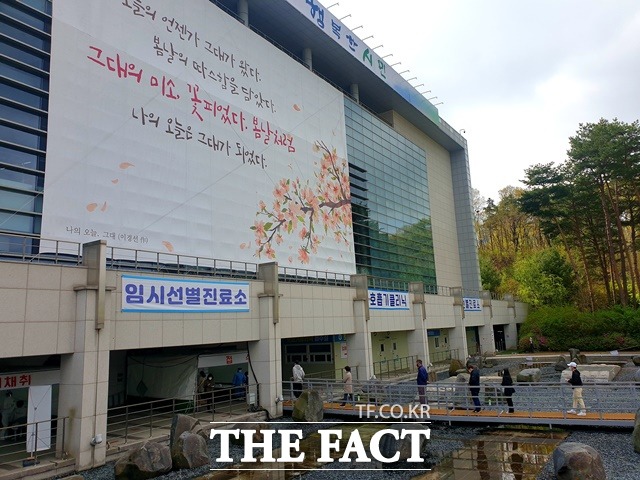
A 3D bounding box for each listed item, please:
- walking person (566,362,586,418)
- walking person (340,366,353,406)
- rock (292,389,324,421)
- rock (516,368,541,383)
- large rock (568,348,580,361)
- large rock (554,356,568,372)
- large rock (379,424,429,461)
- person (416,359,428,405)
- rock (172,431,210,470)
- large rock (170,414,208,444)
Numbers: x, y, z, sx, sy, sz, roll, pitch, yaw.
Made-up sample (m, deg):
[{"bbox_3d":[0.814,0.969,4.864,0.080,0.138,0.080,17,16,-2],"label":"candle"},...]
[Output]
[{"bbox_3d":[8.934,5.188,16.751,0.620,1.750,0.500,-9,-12,30],"label":"walking person"},{"bbox_3d":[1.194,6.493,21.429,0.440,1.660,0.460,-9,-12,30],"label":"walking person"},{"bbox_3d":[-0.479,6.521,19.035,1.191,1.159,0.950,-2,-10,-2],"label":"rock"},{"bbox_3d":[12.809,8.307,29.584,1.400,0.720,1.100,-7,-11,22],"label":"rock"},{"bbox_3d":[20.987,9.586,39.645,0.950,1.100,0.800,-8,-12,26],"label":"large rock"},{"bbox_3d":[17.003,8.702,33.853,0.980,0.980,0.850,-8,-12,25],"label":"large rock"},{"bbox_3d":[2.261,5.518,13.235,1.335,0.834,1.050,-4,-10,8],"label":"large rock"},{"bbox_3d":[3.738,5.383,17.860,0.370,1.784,0.500,-8,-12,27],"label":"person"},{"bbox_3d":[-3.562,5.767,13.339,1.050,0.859,0.900,0,-11,-15],"label":"rock"},{"bbox_3d":[-4.154,6.250,15.302,1.120,1.220,0.850,0,-11,-15],"label":"large rock"}]

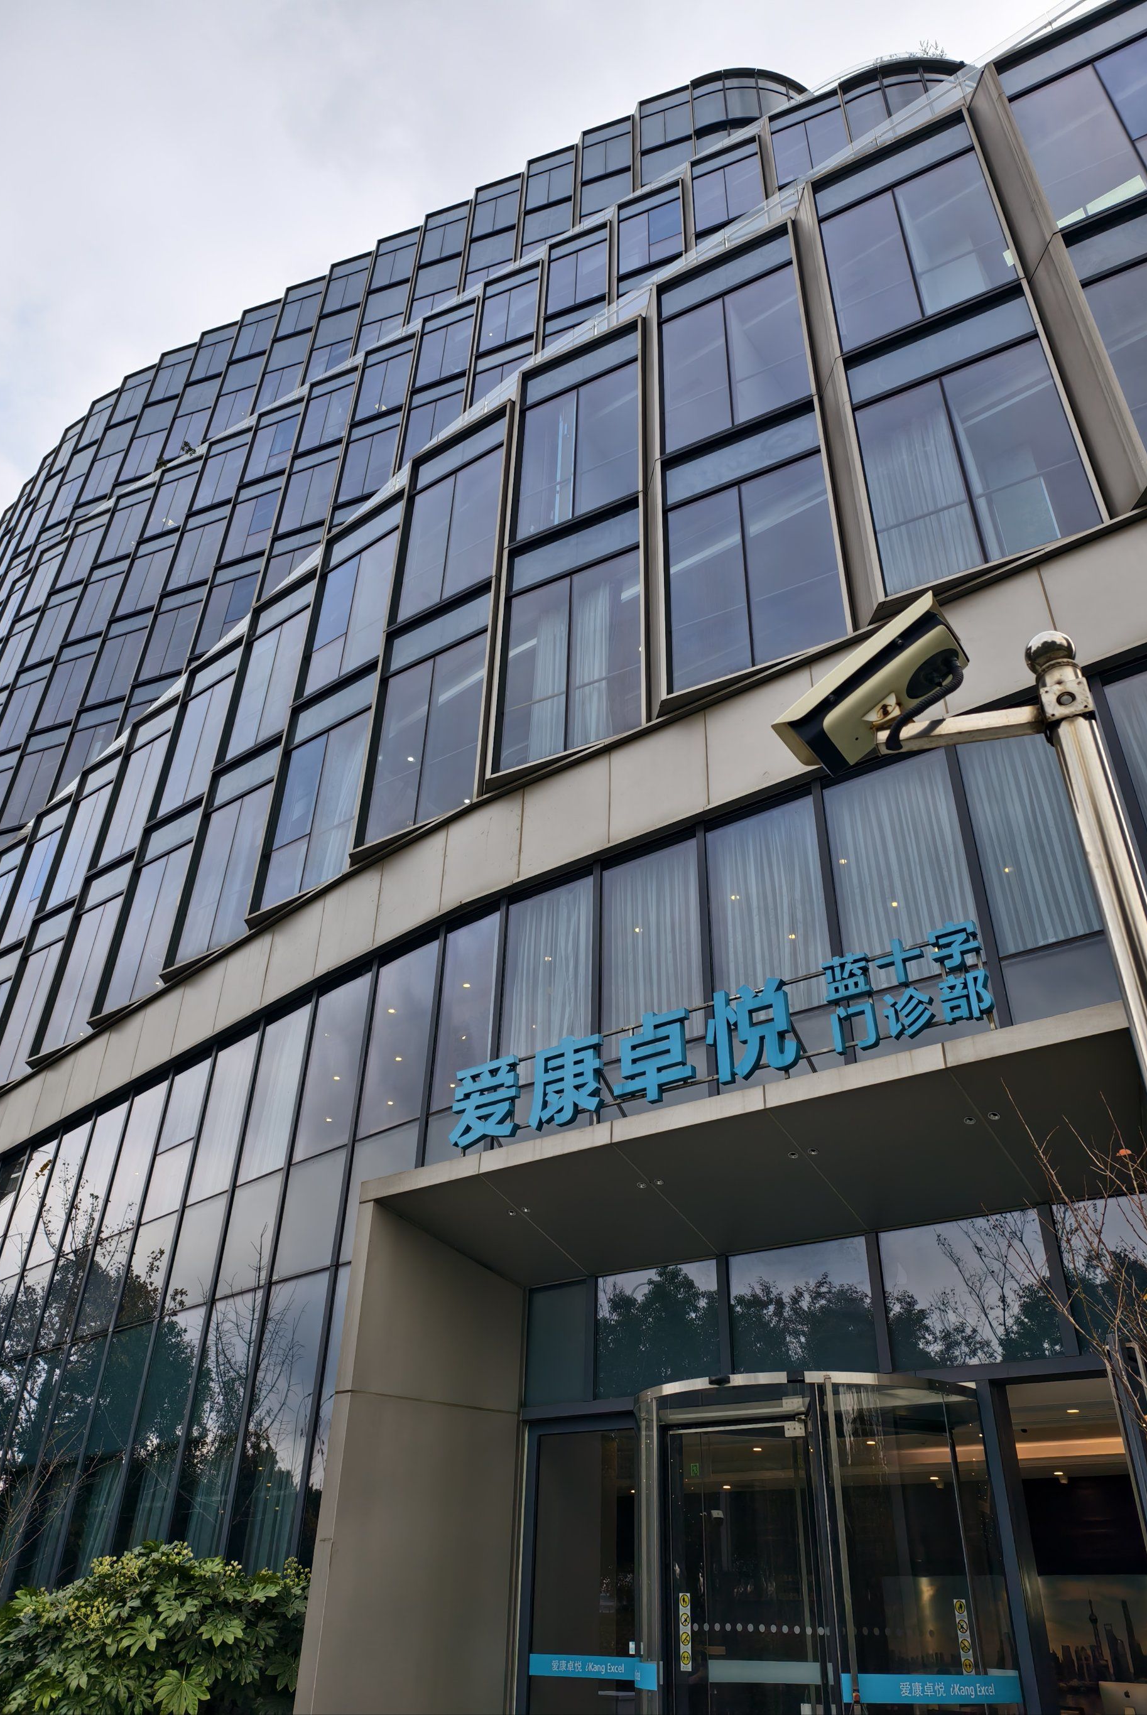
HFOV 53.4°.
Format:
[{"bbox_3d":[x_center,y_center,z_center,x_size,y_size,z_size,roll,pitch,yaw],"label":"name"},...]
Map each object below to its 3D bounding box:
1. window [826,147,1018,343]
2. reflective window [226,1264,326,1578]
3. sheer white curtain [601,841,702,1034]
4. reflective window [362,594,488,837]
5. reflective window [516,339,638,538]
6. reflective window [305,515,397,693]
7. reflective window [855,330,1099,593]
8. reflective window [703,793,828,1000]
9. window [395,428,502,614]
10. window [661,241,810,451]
[{"bbox_3d":[4.351,-7.961,14.761,2.000,3.285,0.120,-15,-37,23],"label":"window"},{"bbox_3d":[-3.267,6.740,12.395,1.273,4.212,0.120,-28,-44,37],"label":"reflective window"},{"bbox_3d":[0.835,1.031,12.509,1.268,2.433,0.120,-20,-39,30],"label":"sheer white curtain"},{"bbox_3d":[-2.105,-2.101,16.634,1.959,3.846,0.120,-19,-39,28],"label":"reflective window"},{"bbox_3d":[0.082,-6.508,17.571,2.002,3.625,0.120,-15,-37,24],"label":"reflective window"},{"bbox_3d":[-3.917,-4.647,20.534,1.861,3.558,0.120,-21,-40,30],"label":"reflective window"},{"bbox_3d":[4.244,-4.354,12.364,2.029,3.267,0.120,-15,-37,23],"label":"reflective window"},{"bbox_3d":[1.971,0.602,11.138,1.338,2.641,0.120,-21,-40,30],"label":"reflective window"},{"bbox_3d":[-1.875,-5.434,18.192,1.873,3.762,0.150,-19,-39,28],"label":"window"},{"bbox_3d":[2.131,-7.056,15.566,1.991,3.720,0.150,-16,-37,25],"label":"window"}]

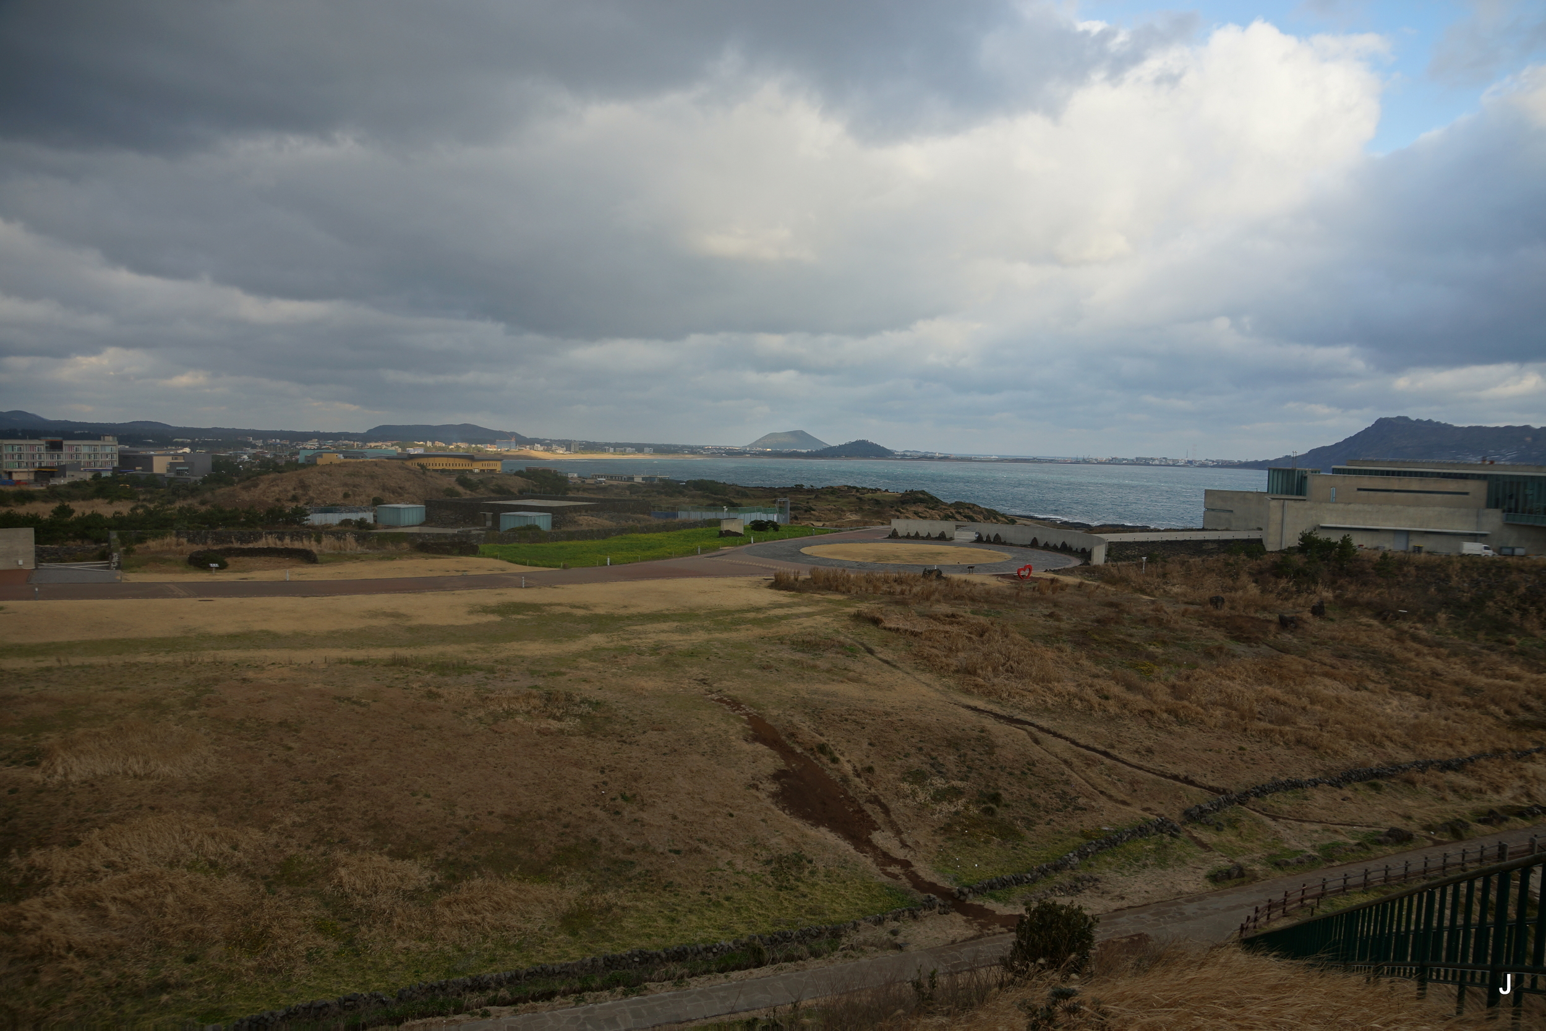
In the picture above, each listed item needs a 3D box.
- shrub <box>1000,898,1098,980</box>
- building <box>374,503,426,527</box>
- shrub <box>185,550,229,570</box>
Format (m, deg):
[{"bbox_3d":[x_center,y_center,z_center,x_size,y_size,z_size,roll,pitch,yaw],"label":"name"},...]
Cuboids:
[{"bbox_3d":[4.653,7.142,17.300,1.500,1.300,1.400,2,4,15],"label":"shrub"},{"bbox_3d":[-72.700,0.000,201.900,6.300,3.600,6.300,3,4,26],"label":"building"},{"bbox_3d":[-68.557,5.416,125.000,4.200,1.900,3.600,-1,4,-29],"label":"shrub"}]

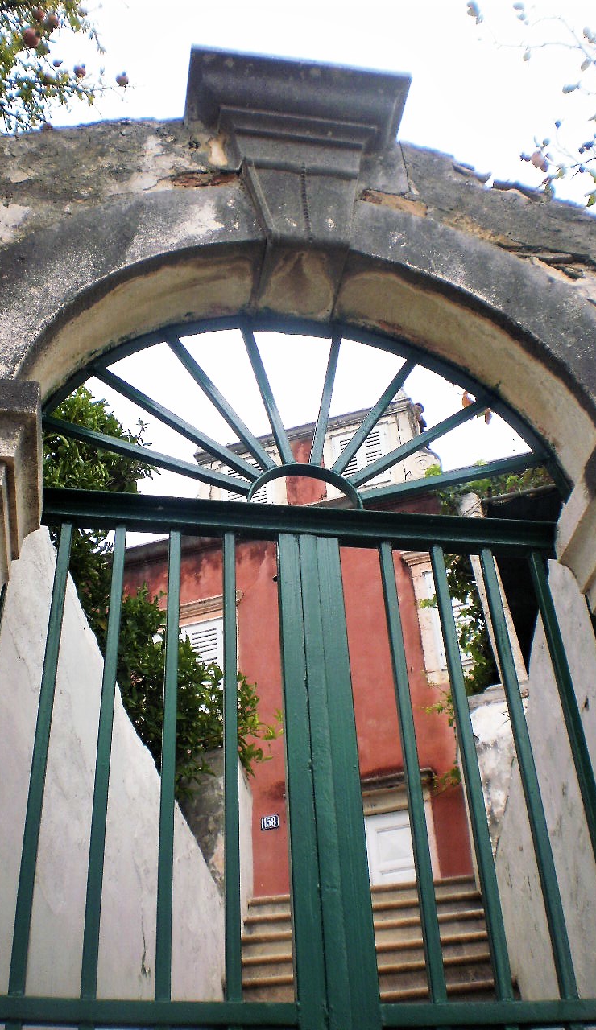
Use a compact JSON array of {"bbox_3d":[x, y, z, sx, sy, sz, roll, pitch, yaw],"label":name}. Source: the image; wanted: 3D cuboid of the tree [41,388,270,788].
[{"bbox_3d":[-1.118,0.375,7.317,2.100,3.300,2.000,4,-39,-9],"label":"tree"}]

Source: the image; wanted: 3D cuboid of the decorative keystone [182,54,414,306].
[{"bbox_3d":[-0.005,-0.924,3.154,0.629,0.598,0.384,4,-39,-9],"label":"decorative keystone"}]

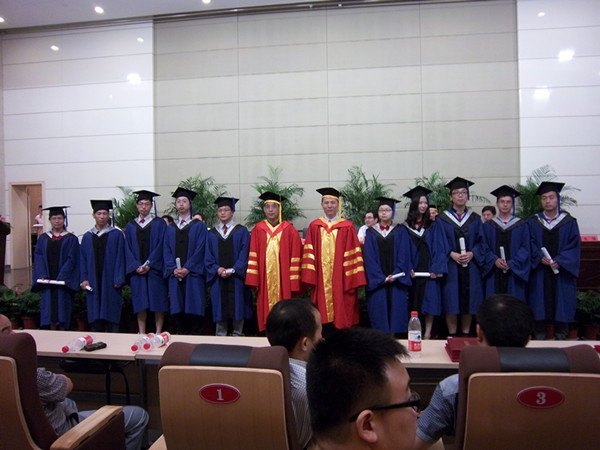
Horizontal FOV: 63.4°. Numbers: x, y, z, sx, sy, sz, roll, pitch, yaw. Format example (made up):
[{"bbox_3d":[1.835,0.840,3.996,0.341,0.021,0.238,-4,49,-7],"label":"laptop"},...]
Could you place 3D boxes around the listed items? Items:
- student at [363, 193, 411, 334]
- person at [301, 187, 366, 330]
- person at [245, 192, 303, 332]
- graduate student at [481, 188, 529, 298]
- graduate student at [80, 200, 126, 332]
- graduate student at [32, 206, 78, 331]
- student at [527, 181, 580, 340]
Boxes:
[{"bbox_3d":[1.004,0.490,5.600,0.560,1.639,0.420,-1,0,10],"label":"student"},{"bbox_3d":[0.397,0.444,5.750,0.760,1.790,0.450,-1,-2,7],"label":"person"},{"bbox_3d":[-0.319,0.481,5.950,0.711,1.759,0.420,-1,0,8],"label":"person"},{"bbox_3d":[2.306,0.416,5.420,0.580,1.726,0.420,-1,0,14],"label":"graduate student"},{"bbox_3d":[-2.470,0.534,6.100,0.580,1.690,0.410,0,-2,-6],"label":"graduate student"},{"bbox_3d":[-2.985,0.561,5.950,0.570,1.575,0.420,-1,0,3],"label":"graduate student"},{"bbox_3d":[2.894,0.407,5.530,0.604,1.806,0.450,-1,0,32],"label":"student"}]

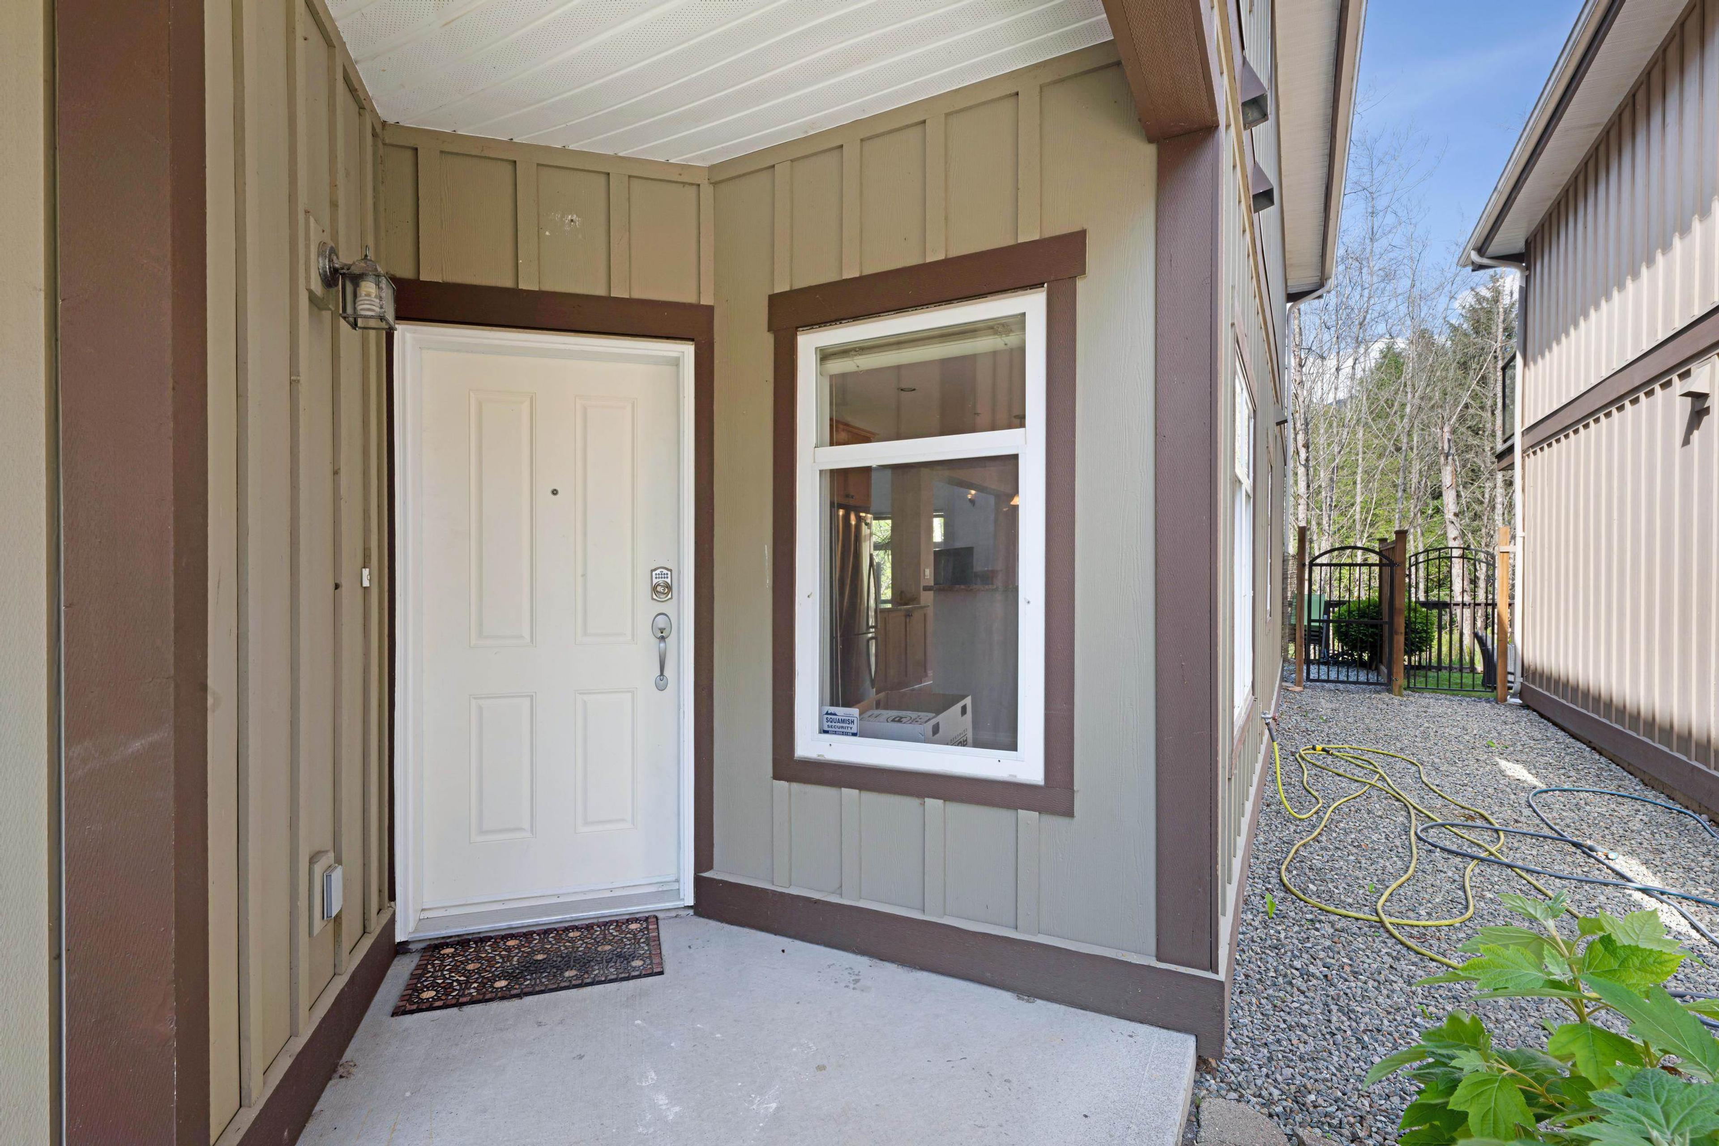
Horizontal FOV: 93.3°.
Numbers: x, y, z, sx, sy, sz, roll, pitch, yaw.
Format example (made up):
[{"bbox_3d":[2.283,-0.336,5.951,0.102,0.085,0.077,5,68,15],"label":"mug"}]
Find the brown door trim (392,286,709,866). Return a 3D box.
[{"bbox_3d":[-1.089,0.063,2.960,1.110,2.150,0.060,0,0,-16],"label":"brown door trim"}]

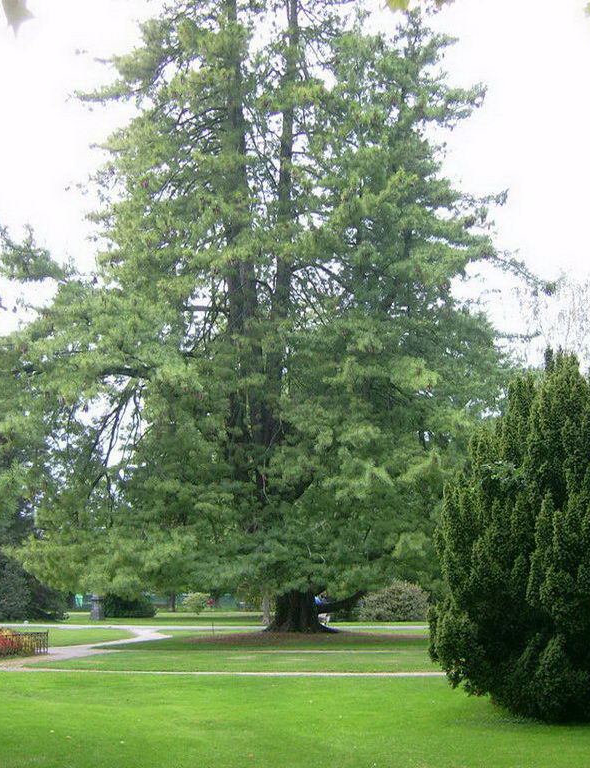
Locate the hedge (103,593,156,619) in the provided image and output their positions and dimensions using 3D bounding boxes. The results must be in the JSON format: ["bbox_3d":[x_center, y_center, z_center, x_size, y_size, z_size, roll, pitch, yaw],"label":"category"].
[{"bbox_3d":[-9.776,13.317,70.766,3.200,1.550,2.200,1,-10,-4],"label":"hedge"}]

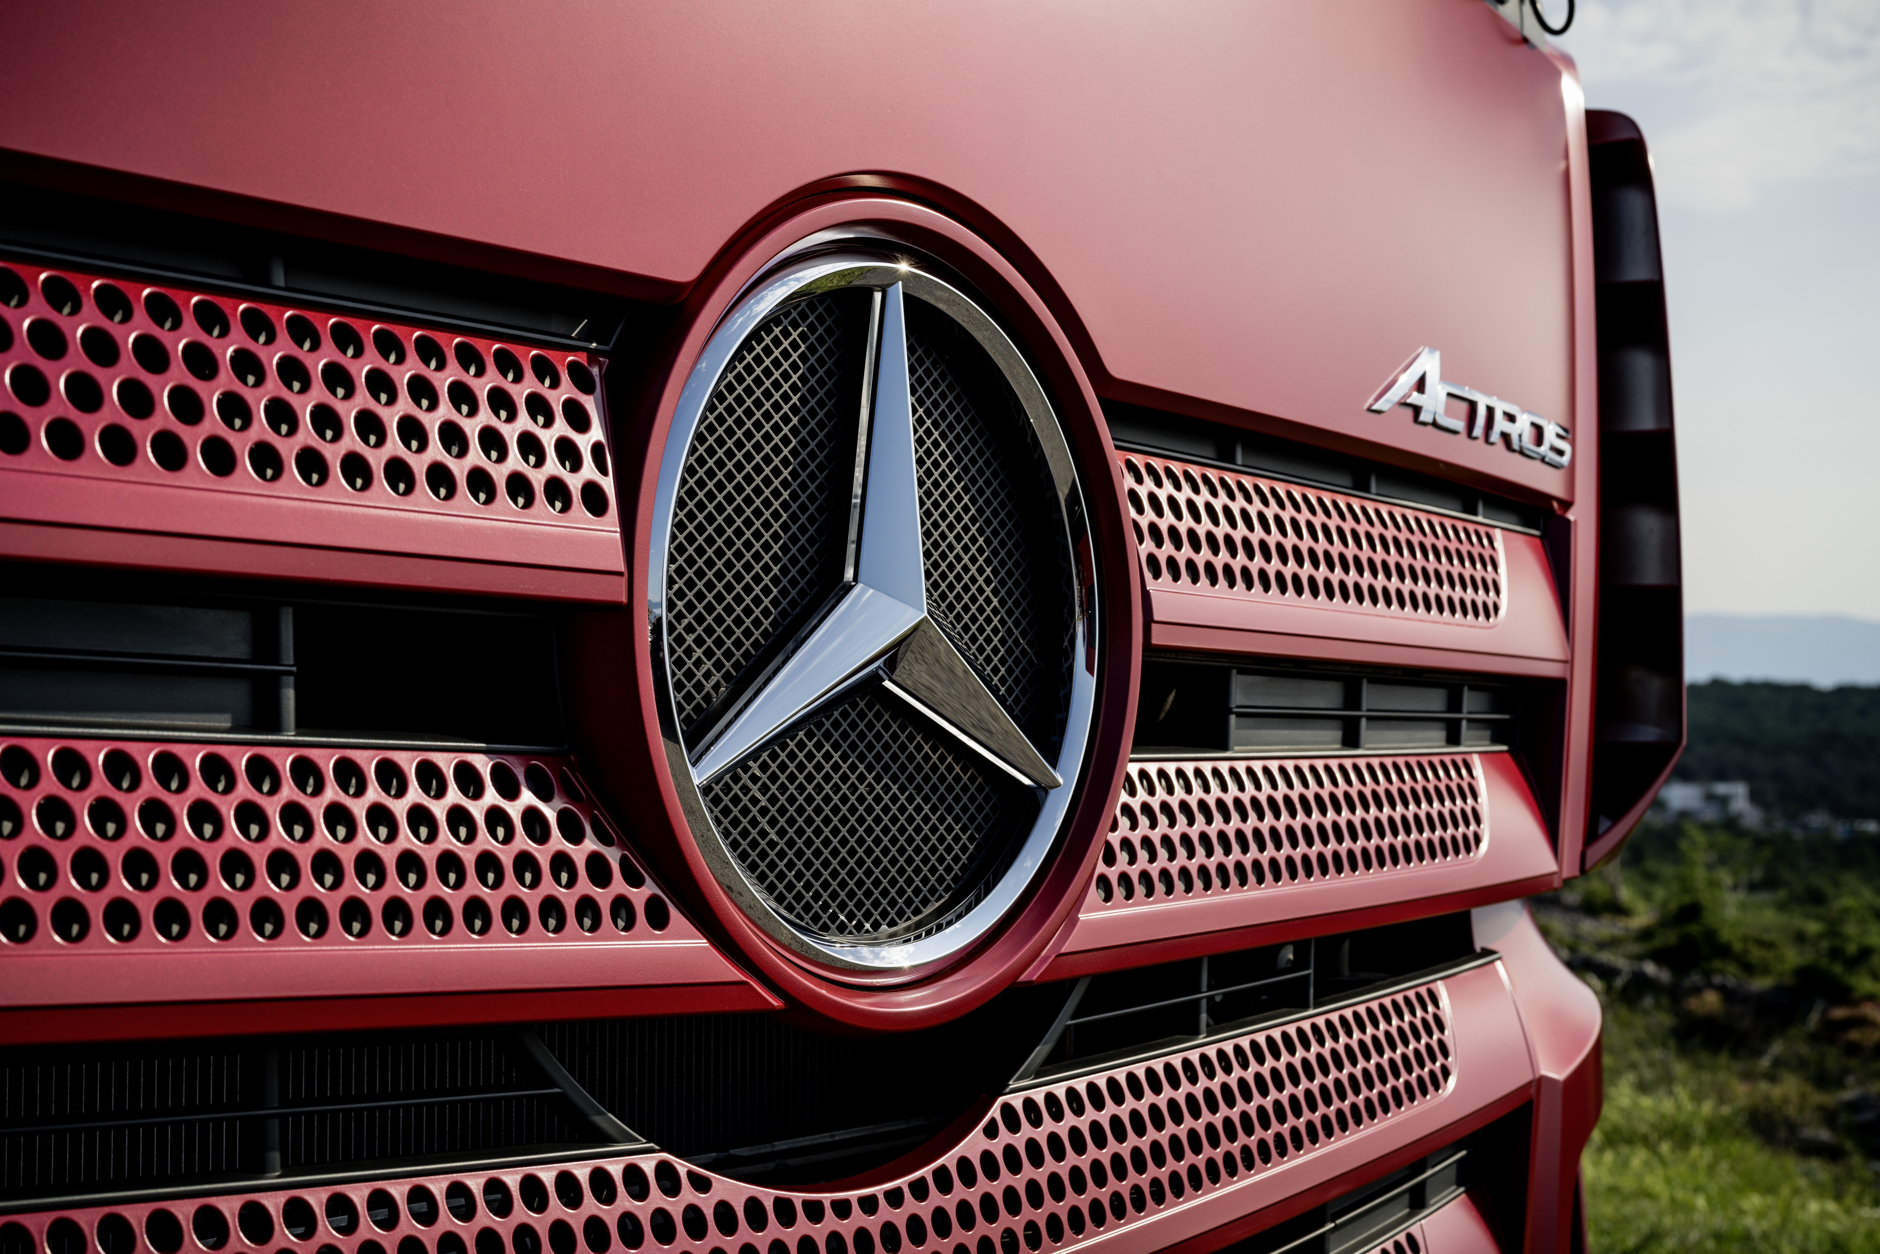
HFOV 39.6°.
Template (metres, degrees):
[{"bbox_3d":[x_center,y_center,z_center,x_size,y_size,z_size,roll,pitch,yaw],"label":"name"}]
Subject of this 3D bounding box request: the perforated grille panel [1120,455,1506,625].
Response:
[{"bbox_3d":[0.287,-0.053,1.864,0.040,0.082,0.575,-3,-4,35],"label":"perforated grille panel"}]

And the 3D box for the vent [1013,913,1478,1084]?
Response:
[{"bbox_3d":[0.247,0.247,1.857,0.080,0.088,0.630,-3,-4,35],"label":"vent"}]

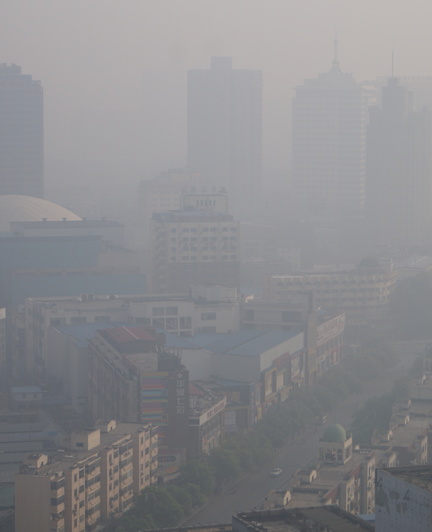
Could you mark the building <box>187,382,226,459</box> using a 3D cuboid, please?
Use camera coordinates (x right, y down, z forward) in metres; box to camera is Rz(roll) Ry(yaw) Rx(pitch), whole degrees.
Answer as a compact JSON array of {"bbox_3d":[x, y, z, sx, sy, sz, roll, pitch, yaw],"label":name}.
[{"bbox_3d":[-5.950,41.280,464.780,12.000,13.620,37.000,1,5,12],"label":"building"}]

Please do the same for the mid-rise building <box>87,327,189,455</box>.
[{"bbox_3d":[-20.450,32.820,473.800,14.800,29.000,69.000,-1,5,-11],"label":"mid-rise building"}]

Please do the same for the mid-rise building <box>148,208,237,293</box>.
[{"bbox_3d":[-7.660,2.700,667.370,25.800,45.000,30.000,-1,5,-15],"label":"mid-rise building"}]

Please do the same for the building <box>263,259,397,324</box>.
[{"bbox_3d":[40.290,11.200,710.540,53.780,22.080,28.000,-1,5,-18],"label":"building"}]

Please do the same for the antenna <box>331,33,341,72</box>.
[{"bbox_3d":[66.950,-119.750,1020.000,5.600,22.620,5.600,-1,5,-11],"label":"antenna"}]

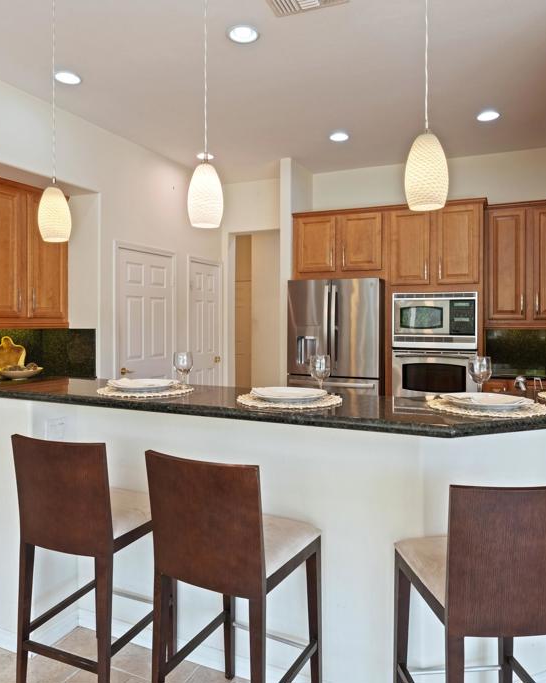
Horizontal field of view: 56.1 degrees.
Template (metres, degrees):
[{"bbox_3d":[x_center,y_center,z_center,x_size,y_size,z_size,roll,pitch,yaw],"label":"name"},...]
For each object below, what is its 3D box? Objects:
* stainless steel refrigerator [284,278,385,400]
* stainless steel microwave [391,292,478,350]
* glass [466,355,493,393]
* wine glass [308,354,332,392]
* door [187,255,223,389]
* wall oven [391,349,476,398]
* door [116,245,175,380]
[{"bbox_3d":[0.727,0.285,5.274,0.910,1.776,0.865,1,1,25],"label":"stainless steel refrigerator"},{"bbox_3d":[1.585,-0.200,4.940,0.745,0.515,0.470,1,1,24],"label":"stainless steel microwave"},{"bbox_3d":[0.809,0.137,2.000,0.086,0.155,0.086,1,1,24],"label":"glass"},{"bbox_3d":[0.198,0.134,2.120,0.085,0.157,0.085,0,1,0],"label":"wine glass"},{"bbox_3d":[-0.790,0.090,6.020,0.060,2.050,0.710,1,1,24],"label":"door"},{"bbox_3d":[1.585,0.350,4.959,0.757,0.580,0.600,1,1,25],"label":"wall oven"},{"bbox_3d":[-1.247,0.156,5.064,0.050,2.060,0.860,1,1,25],"label":"door"}]

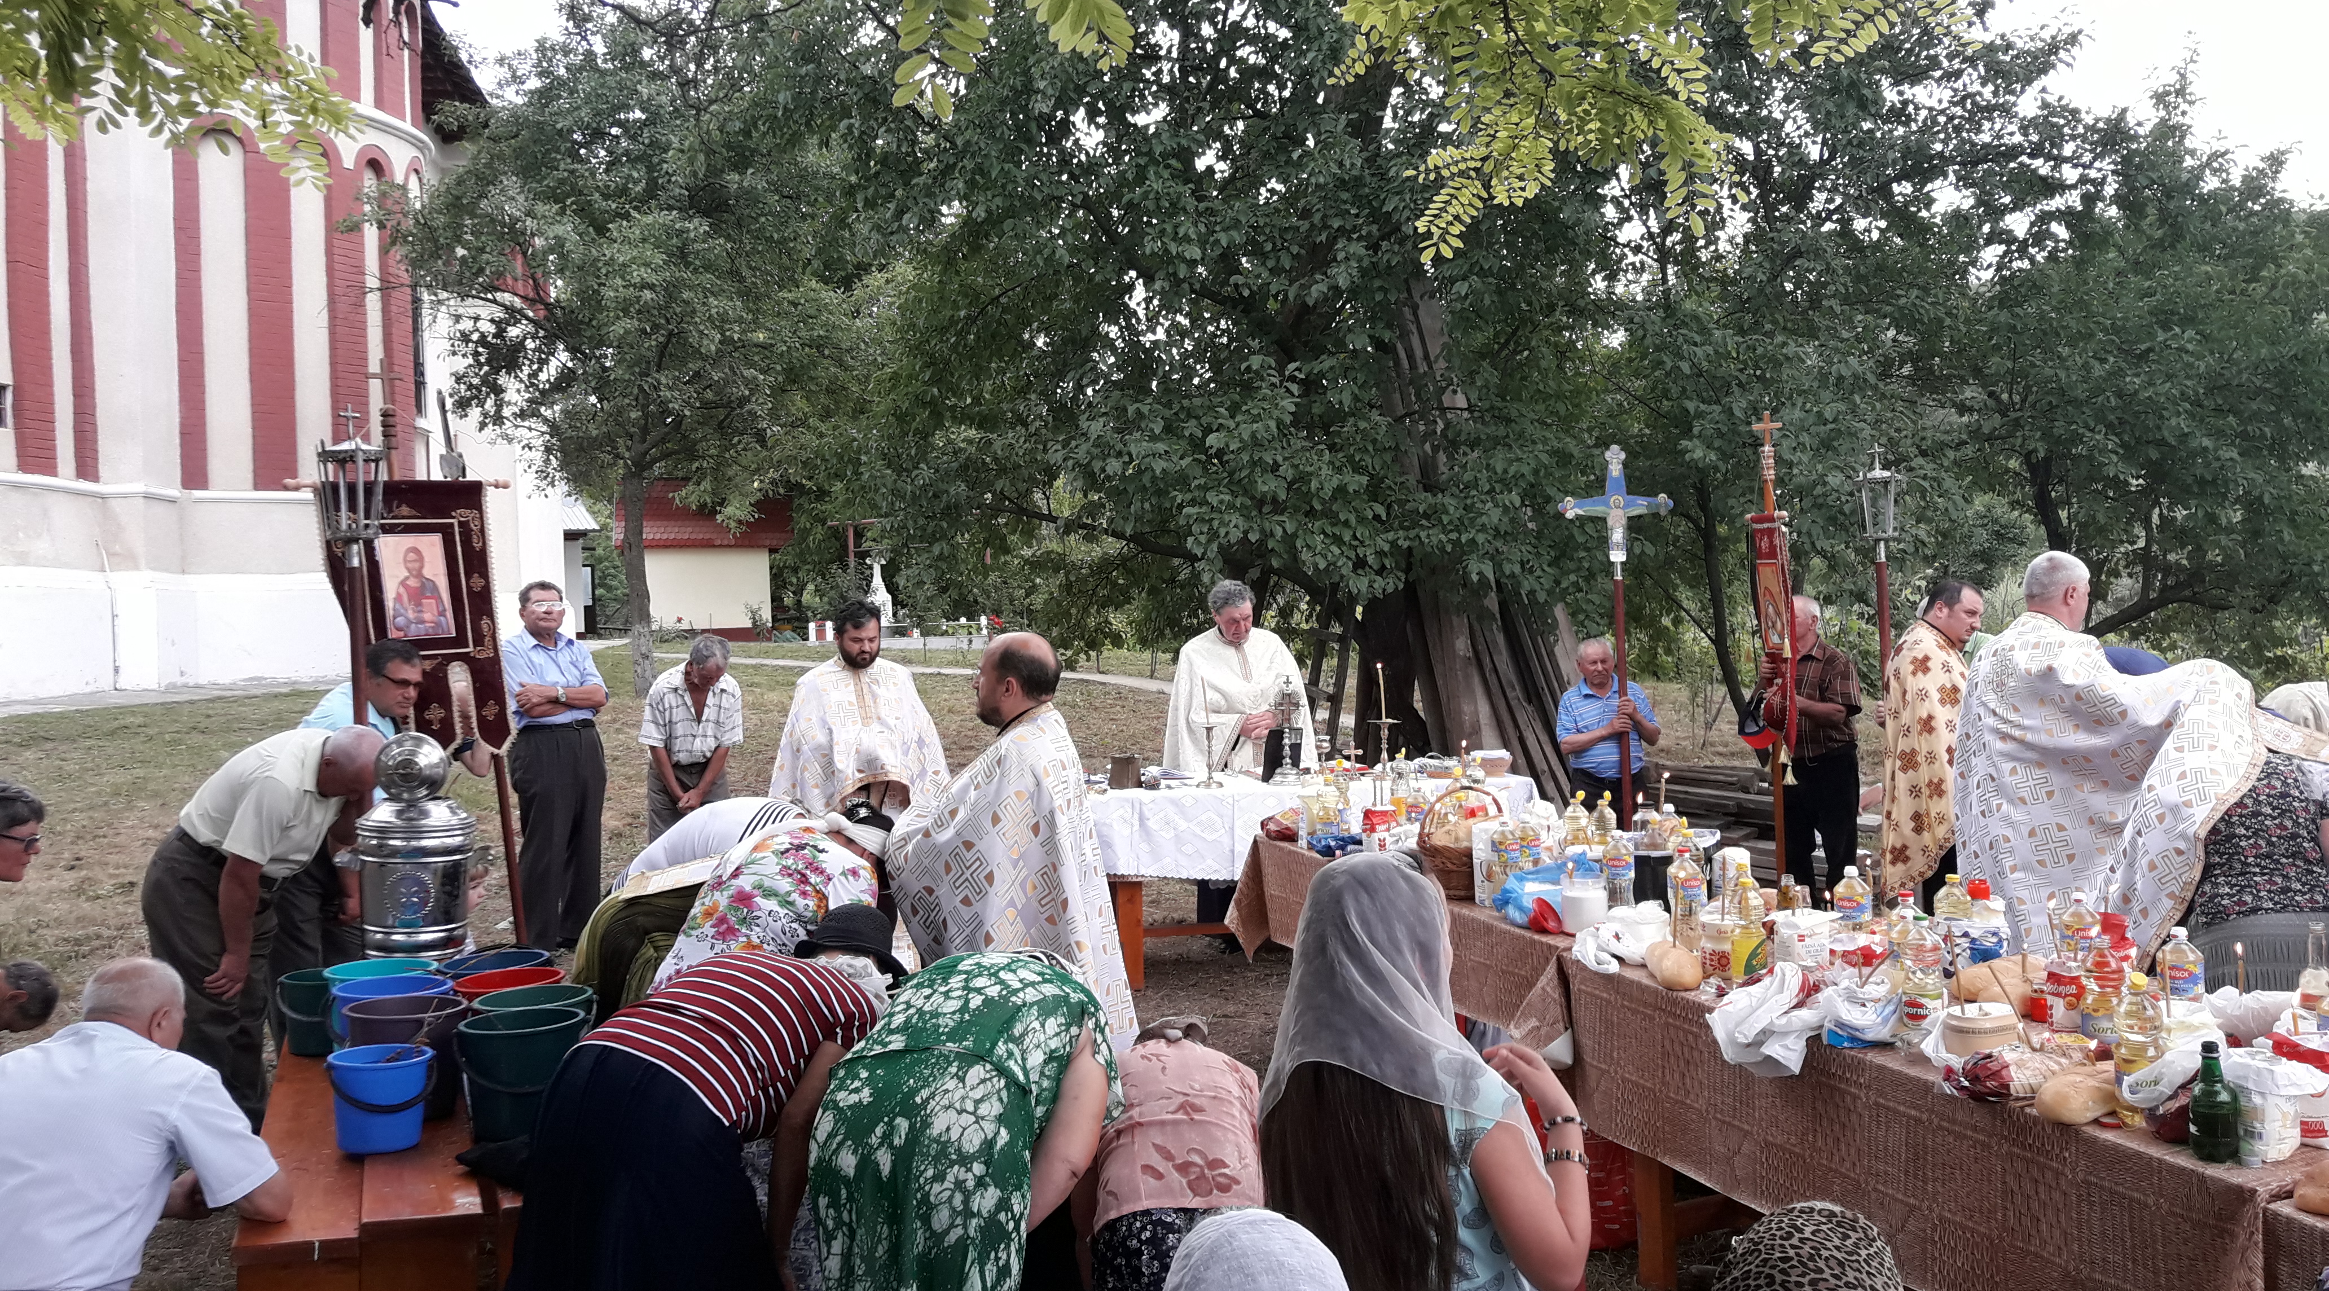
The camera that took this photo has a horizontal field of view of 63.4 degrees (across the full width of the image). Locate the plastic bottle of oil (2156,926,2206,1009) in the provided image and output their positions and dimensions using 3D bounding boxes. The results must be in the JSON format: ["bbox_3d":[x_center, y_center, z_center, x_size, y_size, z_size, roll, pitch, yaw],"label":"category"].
[{"bbox_3d":[1.943,0.678,3.580,0.081,0.275,0.081,0,2,18],"label":"plastic bottle of oil"}]

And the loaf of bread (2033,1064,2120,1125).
[{"bbox_3d":[1.545,0.748,3.165,0.120,0.085,0.245,1,2,45],"label":"loaf of bread"}]

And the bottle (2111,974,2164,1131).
[{"bbox_3d":[1.738,0.720,3.360,0.083,0.275,0.083,0,2,0],"label":"bottle"}]

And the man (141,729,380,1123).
[{"bbox_3d":[-2.800,0.920,5.930,0.760,1.320,0.520,-1,2,-15],"label":"man"}]

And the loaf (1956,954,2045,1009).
[{"bbox_3d":[1.623,0.640,3.650,0.160,0.090,0.230,0,1,41],"label":"loaf"}]

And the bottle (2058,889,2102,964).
[{"bbox_3d":[1.954,0.666,4.000,0.081,0.275,0.081,0,2,18],"label":"bottle"}]

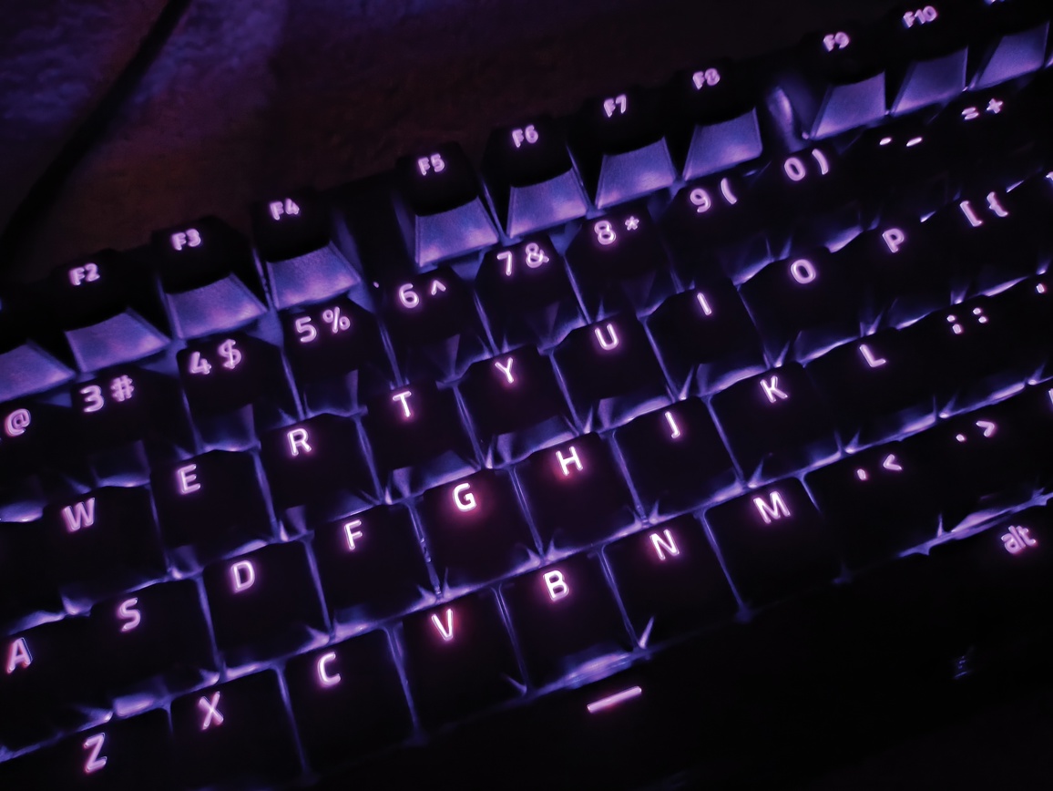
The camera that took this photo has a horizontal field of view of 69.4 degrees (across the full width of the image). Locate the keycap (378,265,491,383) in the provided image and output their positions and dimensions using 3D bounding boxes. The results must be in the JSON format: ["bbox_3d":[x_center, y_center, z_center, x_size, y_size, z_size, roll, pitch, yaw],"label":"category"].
[{"bbox_3d":[-0.017,-0.014,0.141,0.018,0.011,0.018,-19,72,-5],"label":"keycap"}]

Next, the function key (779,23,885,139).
[{"bbox_3d":[0.065,-0.066,0.157,0.018,0.011,0.018,-19,72,-5],"label":"function key"}]

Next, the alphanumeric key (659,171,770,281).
[{"bbox_3d":[0.037,-0.031,0.146,0.018,0.011,0.018,-19,73,-5],"label":"alphanumeric key"}]

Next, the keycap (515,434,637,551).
[{"bbox_3d":[0.009,0.016,0.132,0.018,0.009,0.018,-19,72,-6],"label":"keycap"}]

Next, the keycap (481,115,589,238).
[{"bbox_3d":[0.002,-0.045,0.150,0.018,0.011,0.018,-19,72,-6],"label":"keycap"}]

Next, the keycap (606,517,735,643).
[{"bbox_3d":[0.024,0.031,0.127,0.018,0.009,0.018,-19,73,-5],"label":"keycap"}]

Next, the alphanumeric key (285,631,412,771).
[{"bbox_3d":[-0.030,0.049,0.123,0.018,0.009,0.018,-19,73,-5],"label":"alphanumeric key"}]

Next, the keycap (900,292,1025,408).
[{"bbox_3d":[0.081,-0.008,0.139,0.018,0.008,0.018,-19,73,-5],"label":"keycap"}]

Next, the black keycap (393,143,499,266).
[{"bbox_3d":[-0.016,-0.038,0.148,0.018,0.011,0.018,-19,72,-6],"label":"black keycap"}]

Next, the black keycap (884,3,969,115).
[{"bbox_3d":[0.082,-0.072,0.159,0.018,0.011,0.018,-19,72,-5],"label":"black keycap"}]

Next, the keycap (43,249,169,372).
[{"bbox_3d":[-0.079,-0.017,0.142,0.018,0.011,0.018,-19,72,-6],"label":"keycap"}]

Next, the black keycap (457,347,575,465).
[{"bbox_3d":[-0.002,0.001,0.137,0.018,0.010,0.018,-19,73,-5],"label":"black keycap"}]

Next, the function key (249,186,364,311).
[{"bbox_3d":[-0.043,-0.029,0.147,0.018,0.011,0.018,-19,72,-5],"label":"function key"}]

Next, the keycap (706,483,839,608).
[{"bbox_3d":[0.042,0.023,0.129,0.018,0.009,0.018,-19,72,-6],"label":"keycap"}]

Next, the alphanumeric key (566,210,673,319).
[{"bbox_3d":[0.019,-0.026,0.145,0.018,0.011,0.018,-19,72,-5],"label":"alphanumeric key"}]

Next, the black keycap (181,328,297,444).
[{"bbox_3d":[-0.053,-0.002,0.137,0.018,0.011,0.018,-19,72,-6],"label":"black keycap"}]

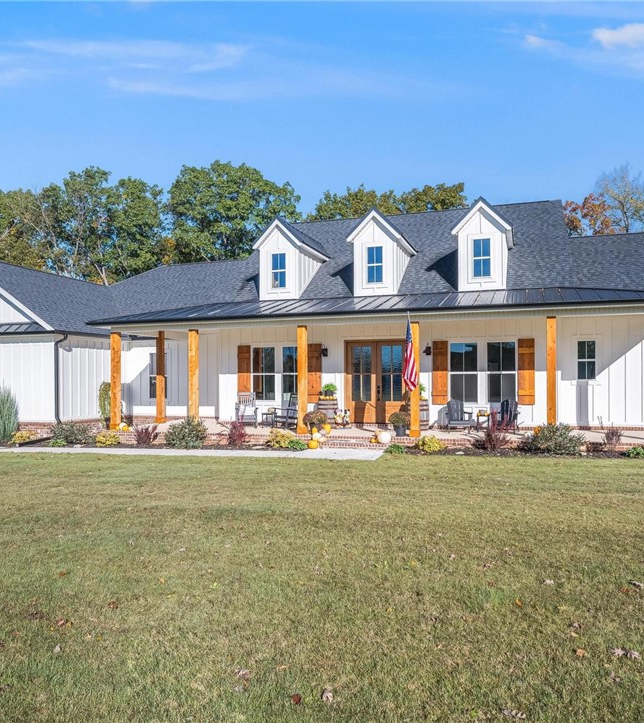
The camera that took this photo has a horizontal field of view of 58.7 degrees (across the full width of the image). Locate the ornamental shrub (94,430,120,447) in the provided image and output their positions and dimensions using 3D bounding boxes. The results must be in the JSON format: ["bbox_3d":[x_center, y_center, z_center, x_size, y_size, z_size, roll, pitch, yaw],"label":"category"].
[{"bbox_3d":[-5.943,2.124,15.800,0.660,0.410,0.620,0,-2,17],"label":"ornamental shrub"}]

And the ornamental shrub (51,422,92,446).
[{"bbox_3d":[-7.534,2.174,17.300,1.160,0.650,1.080,0,-2,17],"label":"ornamental shrub"}]

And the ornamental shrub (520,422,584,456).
[{"bbox_3d":[5.000,1.677,12.400,1.220,0.660,1.080,0,-2,17],"label":"ornamental shrub"}]

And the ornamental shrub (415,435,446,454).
[{"bbox_3d":[2.464,1.876,12.950,0.680,0.410,0.640,0,-2,17],"label":"ornamental shrub"}]

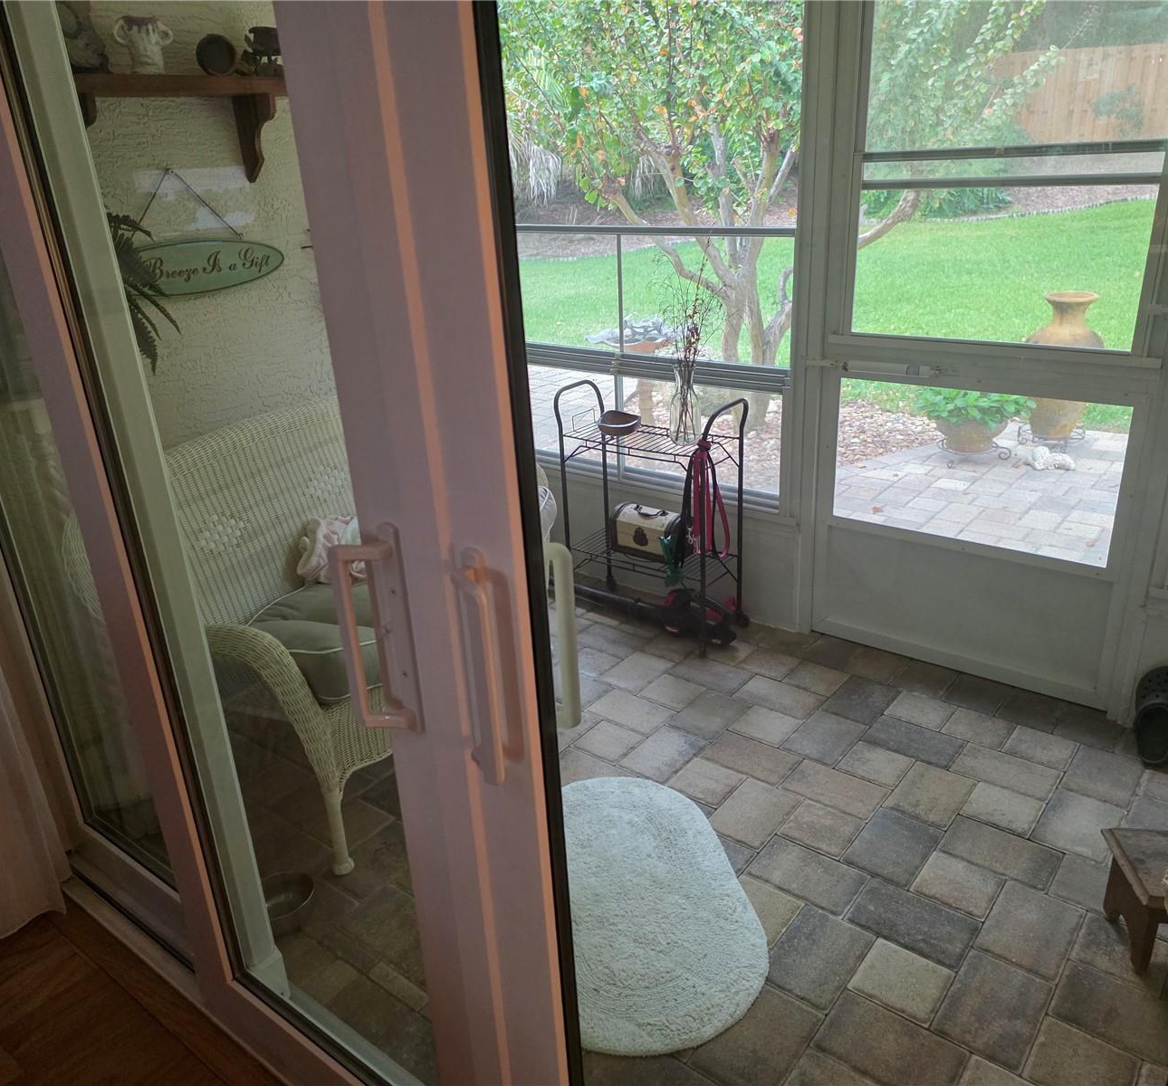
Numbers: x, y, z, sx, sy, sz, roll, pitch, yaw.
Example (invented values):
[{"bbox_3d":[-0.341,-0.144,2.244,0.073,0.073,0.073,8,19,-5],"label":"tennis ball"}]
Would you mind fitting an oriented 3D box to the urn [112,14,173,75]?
[{"bbox_3d":[-1.092,-1.231,2.398,0.142,0.132,0.095,-21,28,-37],"label":"urn"}]

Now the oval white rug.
[{"bbox_3d":[0.083,0.736,2.033,0.507,0.022,0.797,-6,23,-9],"label":"oval white rug"}]

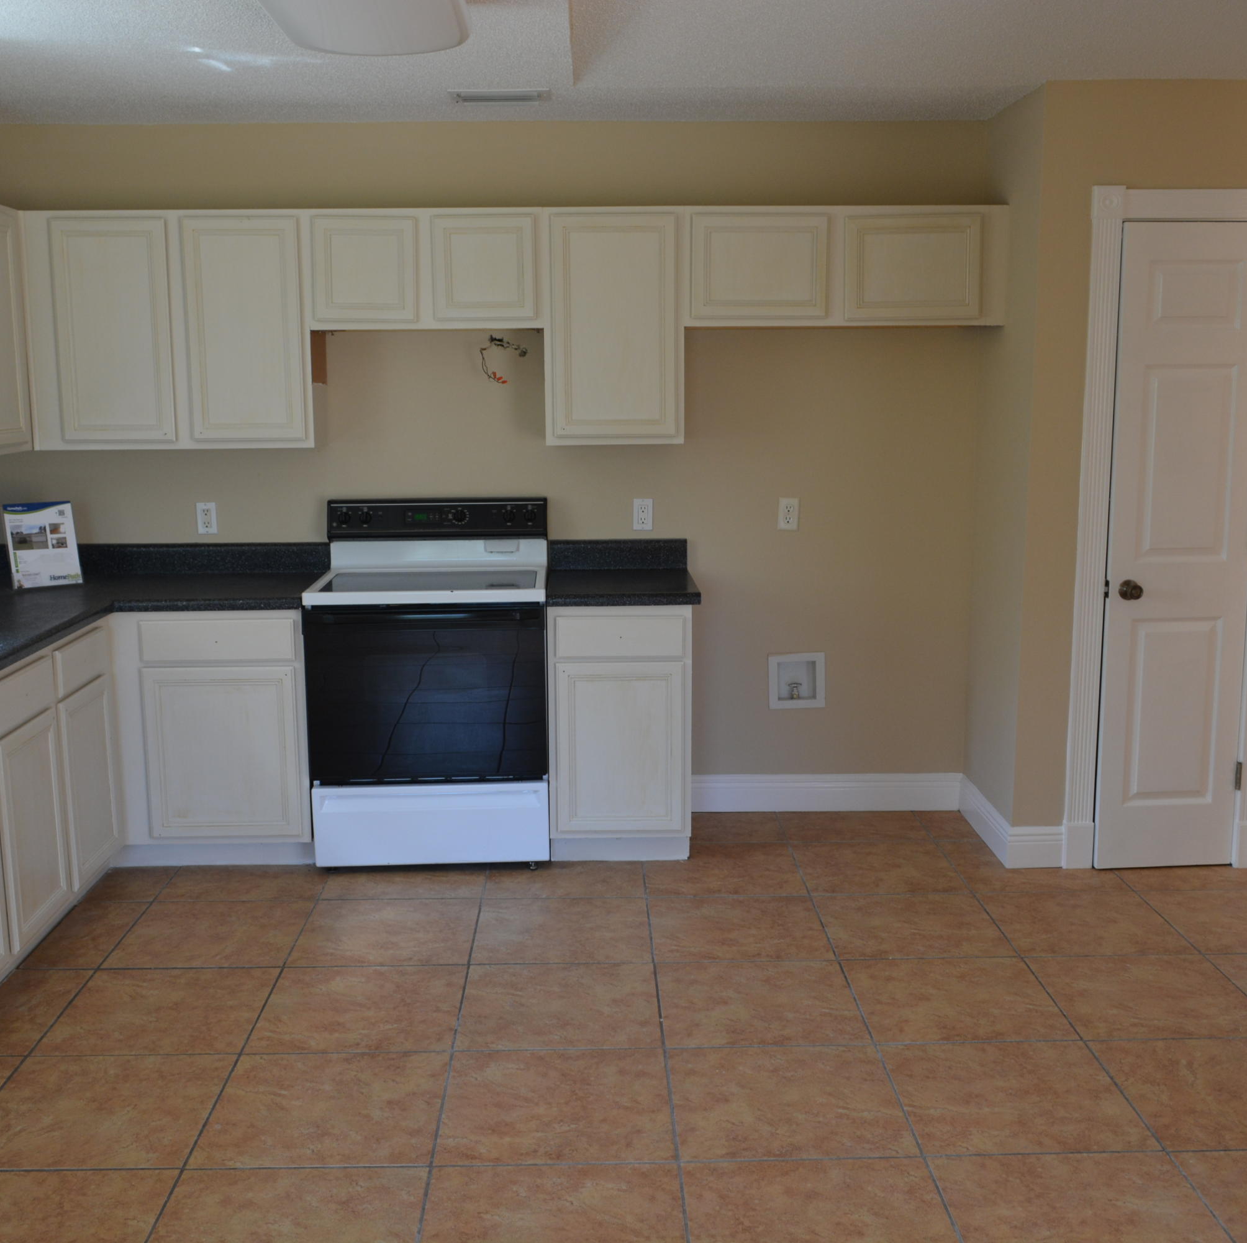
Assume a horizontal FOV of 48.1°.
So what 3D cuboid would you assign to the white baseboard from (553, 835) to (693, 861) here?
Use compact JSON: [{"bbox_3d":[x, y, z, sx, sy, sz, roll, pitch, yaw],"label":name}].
[{"bbox_3d":[-0.010,0.748,4.658,0.459,0.100,0.017,-1,10,-1],"label":"white baseboard"}]

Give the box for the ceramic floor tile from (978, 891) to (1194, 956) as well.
[{"bbox_3d":[1.342,0.889,4.108,0.497,0.012,0.497,-1,9,-1],"label":"ceramic floor tile"}]

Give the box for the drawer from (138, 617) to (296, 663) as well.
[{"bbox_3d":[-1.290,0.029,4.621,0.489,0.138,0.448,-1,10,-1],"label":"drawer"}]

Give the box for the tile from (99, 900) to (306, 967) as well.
[{"bbox_3d":[-1.183,0.907,4.049,0.495,0.010,0.495,-1,9,-1],"label":"tile"}]

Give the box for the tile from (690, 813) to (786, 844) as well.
[{"bbox_3d":[0.314,0.744,4.992,0.503,0.012,0.331,-1,10,-1],"label":"tile"}]

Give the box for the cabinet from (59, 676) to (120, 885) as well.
[{"bbox_3d":[-1.842,0.481,4.197,0.500,0.580,0.387,-1,9,-1],"label":"cabinet"}]

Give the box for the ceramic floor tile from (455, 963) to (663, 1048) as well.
[{"bbox_3d":[-0.158,0.993,3.604,0.503,0.012,0.487,-1,10,-1],"label":"ceramic floor tile"}]

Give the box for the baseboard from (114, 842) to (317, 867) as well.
[{"bbox_3d":[-1.353,0.763,4.642,0.669,0.095,0.016,-1,9,-1],"label":"baseboard"}]

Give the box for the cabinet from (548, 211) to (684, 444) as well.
[{"bbox_3d":[-0.030,-0.982,4.685,0.454,0.762,0.321,-1,10,-1],"label":"cabinet"}]

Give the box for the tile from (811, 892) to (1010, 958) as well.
[{"bbox_3d":[0.842,0.896,4.089,0.500,0.015,0.500,-1,9,-1],"label":"tile"}]

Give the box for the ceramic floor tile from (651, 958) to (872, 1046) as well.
[{"bbox_3d":[0.346,0.981,3.584,0.500,0.015,0.500,-1,9,-1],"label":"ceramic floor tile"}]

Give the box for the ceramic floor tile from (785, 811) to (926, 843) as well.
[{"bbox_3d":[0.820,0.742,5.044,0.497,0.012,0.400,-1,9,-1],"label":"ceramic floor tile"}]

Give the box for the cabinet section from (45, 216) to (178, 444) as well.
[{"bbox_3d":[-1.648,-0.960,4.665,0.371,0.709,0.310,0,10,-1],"label":"cabinet section"}]

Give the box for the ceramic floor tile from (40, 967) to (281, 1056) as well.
[{"bbox_3d":[-1.164,0.988,3.549,0.495,0.010,0.495,-1,9,-1],"label":"ceramic floor tile"}]

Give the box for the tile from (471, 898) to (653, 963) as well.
[{"bbox_3d":[-0.166,0.905,4.080,0.497,0.012,0.497,-1,9,-1],"label":"tile"}]

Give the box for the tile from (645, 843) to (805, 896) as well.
[{"bbox_3d":[0.322,0.814,4.569,0.495,0.010,0.495,-1,9,-1],"label":"tile"}]

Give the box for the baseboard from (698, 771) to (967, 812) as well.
[{"bbox_3d":[0.740,0.640,5.193,1.036,0.137,0.016,-1,9,-1],"label":"baseboard"}]

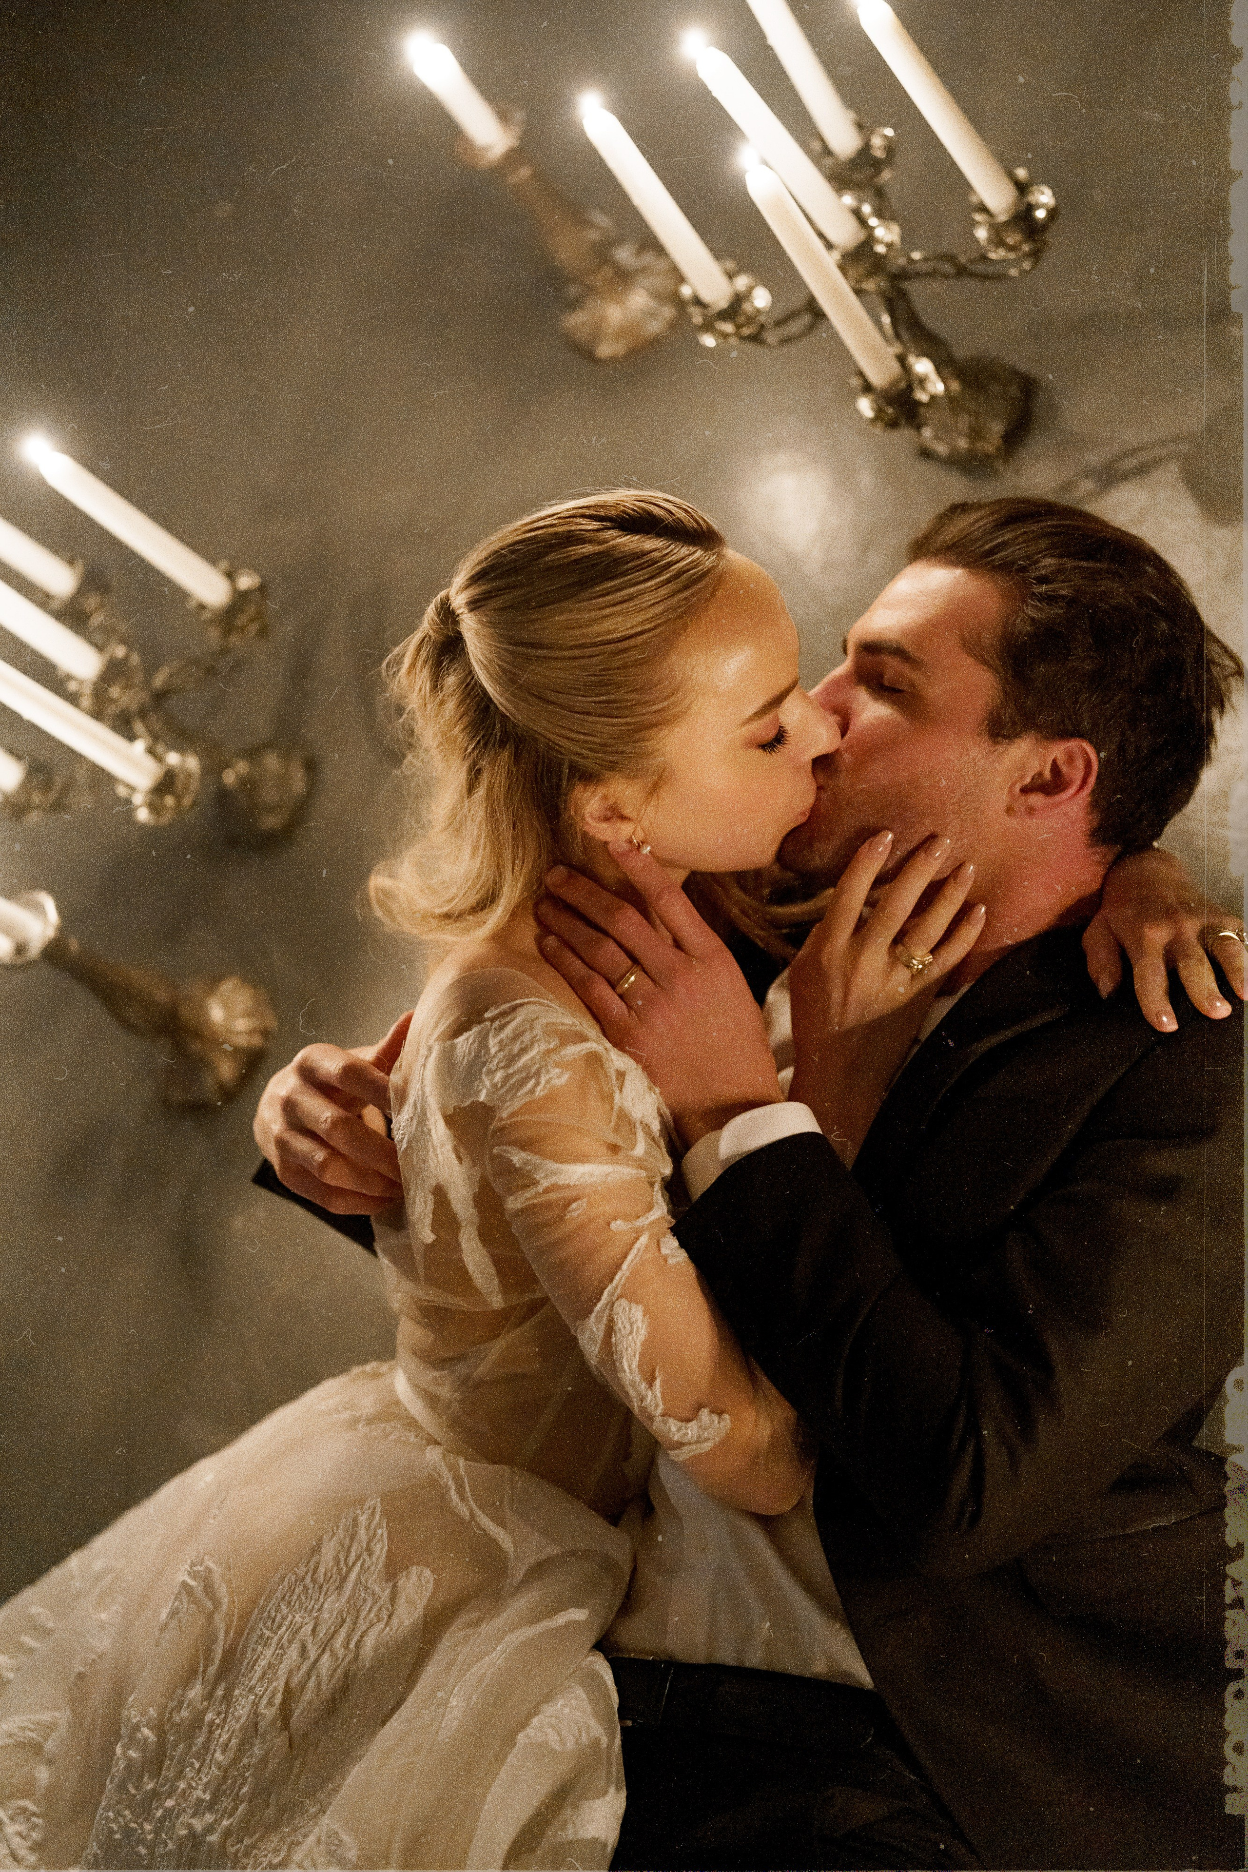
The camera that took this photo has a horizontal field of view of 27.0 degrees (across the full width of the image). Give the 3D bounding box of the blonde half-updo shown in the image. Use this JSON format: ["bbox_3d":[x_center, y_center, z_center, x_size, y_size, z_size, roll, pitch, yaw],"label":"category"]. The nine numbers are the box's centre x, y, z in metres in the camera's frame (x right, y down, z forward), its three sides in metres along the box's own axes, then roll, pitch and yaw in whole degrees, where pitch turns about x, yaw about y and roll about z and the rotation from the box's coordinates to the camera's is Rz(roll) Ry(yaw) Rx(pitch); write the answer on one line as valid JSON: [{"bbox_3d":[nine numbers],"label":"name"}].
[{"bbox_3d":[-0.044,-0.127,1.495,0.240,0.180,0.245,-12,96,-7],"label":"blonde half-updo"}]

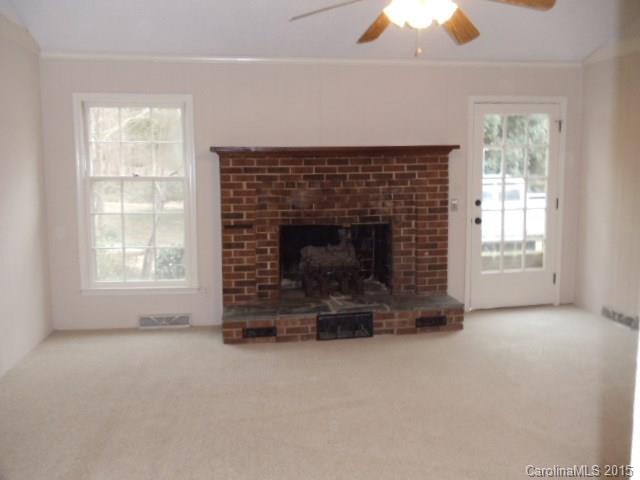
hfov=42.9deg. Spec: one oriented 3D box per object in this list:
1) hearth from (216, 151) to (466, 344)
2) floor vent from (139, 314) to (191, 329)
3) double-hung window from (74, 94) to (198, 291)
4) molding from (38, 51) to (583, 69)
[{"bbox_3d":[0.157,-0.029,7.408,2.270,1.647,0.820,-2,8,-11],"label":"hearth"},{"bbox_3d":[-1.448,0.759,7.595,0.478,0.119,0.025,-2,8,-11],"label":"floor vent"},{"bbox_3d":[-1.663,-0.417,7.416,1.052,1.789,0.120,-2,8,-11],"label":"double-hung window"},{"bbox_3d":[0.093,-1.676,7.565,5.152,0.085,0.070,-2,8,-11],"label":"molding"}]

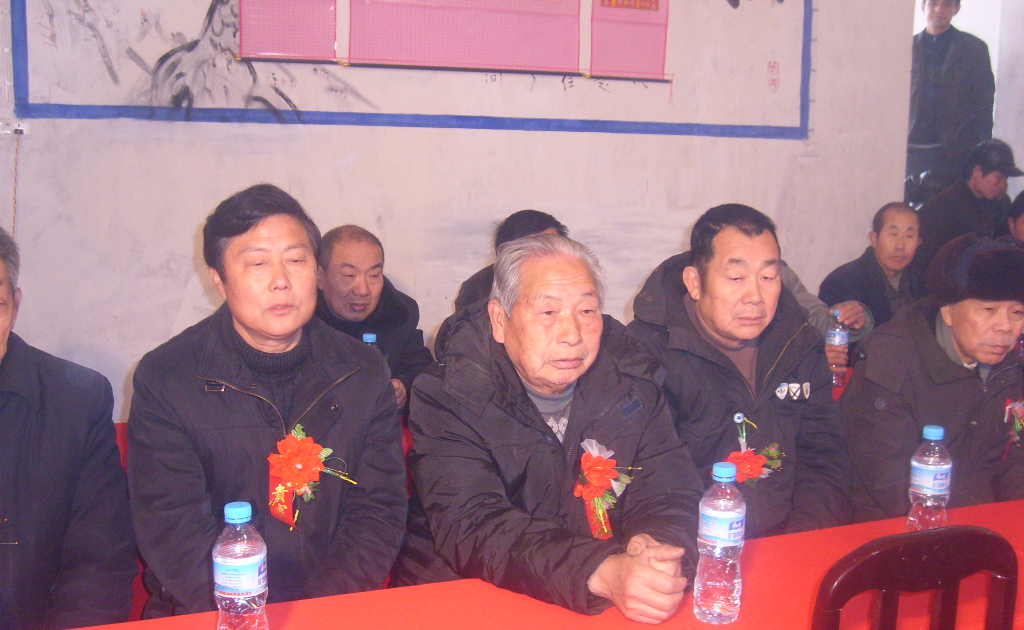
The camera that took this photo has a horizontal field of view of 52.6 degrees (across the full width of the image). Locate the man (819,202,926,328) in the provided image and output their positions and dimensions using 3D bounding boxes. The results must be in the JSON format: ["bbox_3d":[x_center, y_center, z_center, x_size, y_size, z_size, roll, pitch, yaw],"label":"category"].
[{"bbox_3d":[1.226,0.300,3.238,0.500,1.290,0.720,-1,7,-10],"label":"man"}]

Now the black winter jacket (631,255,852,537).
[{"bbox_3d":[0.408,0.247,1.981,0.510,0.730,0.420,-1,8,-14],"label":"black winter jacket"}]

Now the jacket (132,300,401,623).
[{"bbox_3d":[-0.385,0.310,1.668,0.480,0.670,0.370,-2,7,-19],"label":"jacket"}]

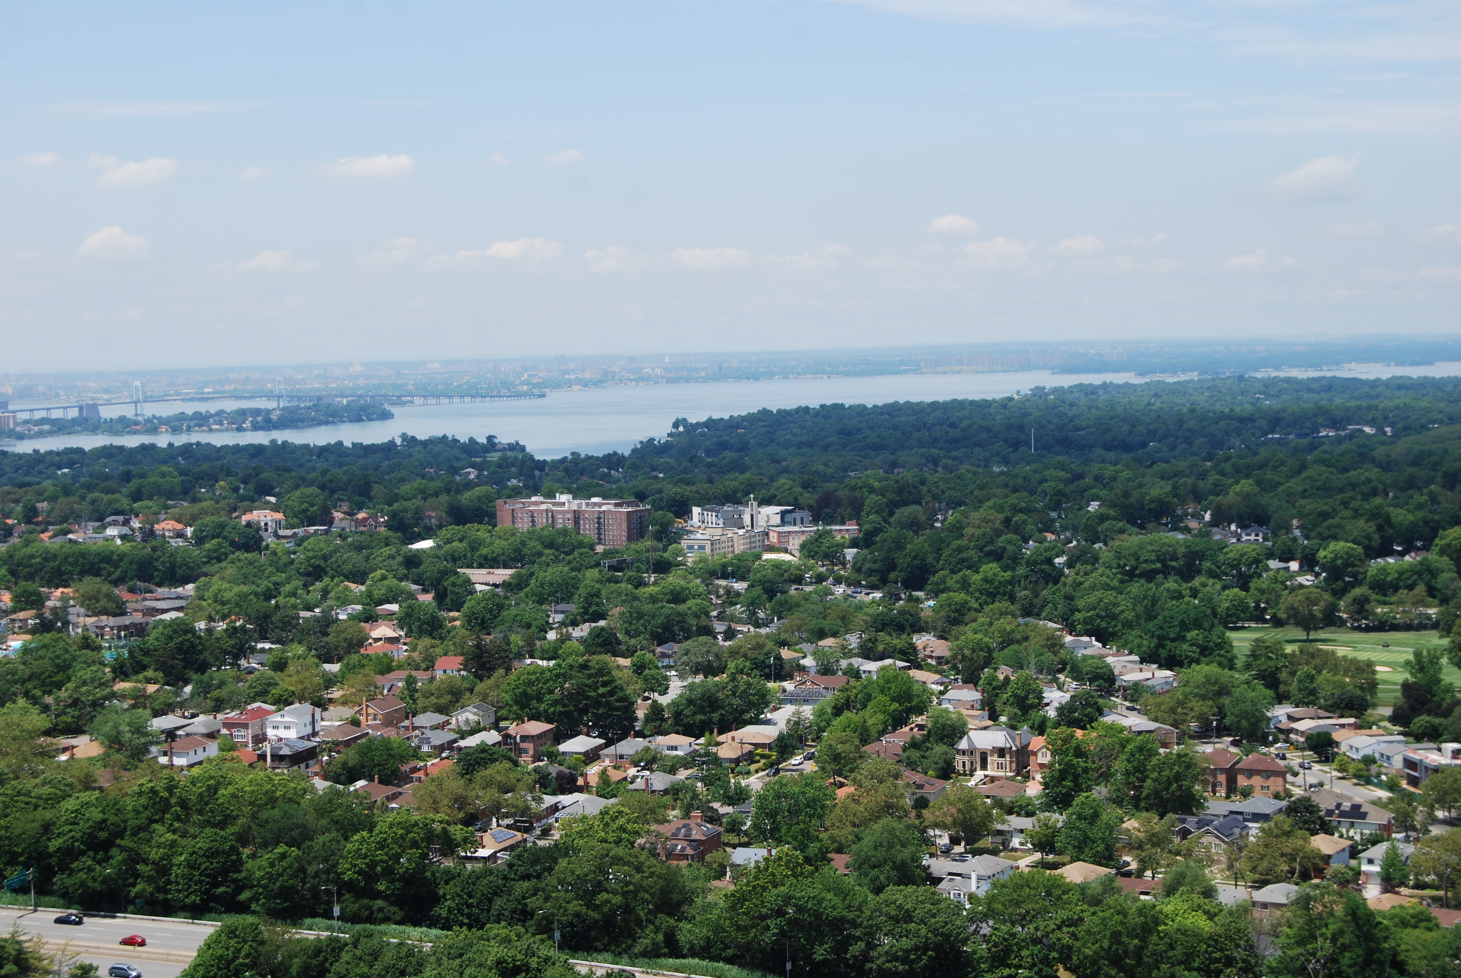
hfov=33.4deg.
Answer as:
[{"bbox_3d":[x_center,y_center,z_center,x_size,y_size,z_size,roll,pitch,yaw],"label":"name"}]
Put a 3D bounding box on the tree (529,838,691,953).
[{"bbox_3d":[-19.720,65.740,391.910,26.640,18.480,22.640,-2,3,-3],"label":"tree"}]

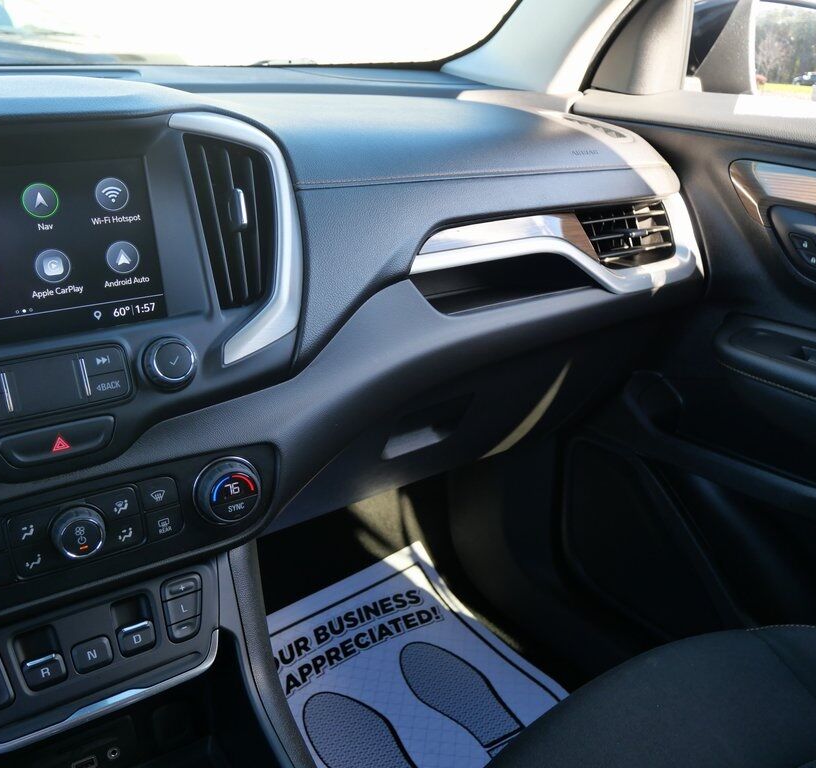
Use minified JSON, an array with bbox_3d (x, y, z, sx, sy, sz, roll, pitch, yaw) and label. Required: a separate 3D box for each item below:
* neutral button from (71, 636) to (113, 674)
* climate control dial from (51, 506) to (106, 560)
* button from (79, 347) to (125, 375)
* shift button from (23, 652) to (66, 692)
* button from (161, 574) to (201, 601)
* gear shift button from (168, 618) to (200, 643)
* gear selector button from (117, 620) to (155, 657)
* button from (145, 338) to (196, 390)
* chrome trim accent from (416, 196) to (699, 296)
[{"bbox_3d":[-0.206,0.175,0.463,0.023,0.019,0.008,-14,1,-28],"label":"neutral button"},{"bbox_3d":[-0.210,0.096,0.455,0.033,0.033,0.018,-14,11,-28],"label":"climate control dial"},{"bbox_3d":[-0.205,-0.015,0.475,0.026,0.017,0.006,-14,6,-28],"label":"button"},{"bbox_3d":[-0.229,0.180,0.450,0.022,0.021,0.012,-14,1,-28],"label":"shift button"},{"bbox_3d":[-0.158,0.139,0.493,0.027,0.015,0.008,-14,1,-28],"label":"button"},{"bbox_3d":[-0.155,0.169,0.492,0.021,0.013,0.008,-14,1,-28],"label":"gear shift button"},{"bbox_3d":[-0.182,0.169,0.476,0.023,0.020,0.012,-14,1,-28],"label":"gear selector button"},{"bbox_3d":[-0.163,-0.014,0.487,0.033,0.033,0.015,-14,6,-28],"label":"button"},{"bbox_3d":[0.162,-0.131,0.722,0.365,0.102,0.060,-14,31,-28],"label":"chrome trim accent"}]

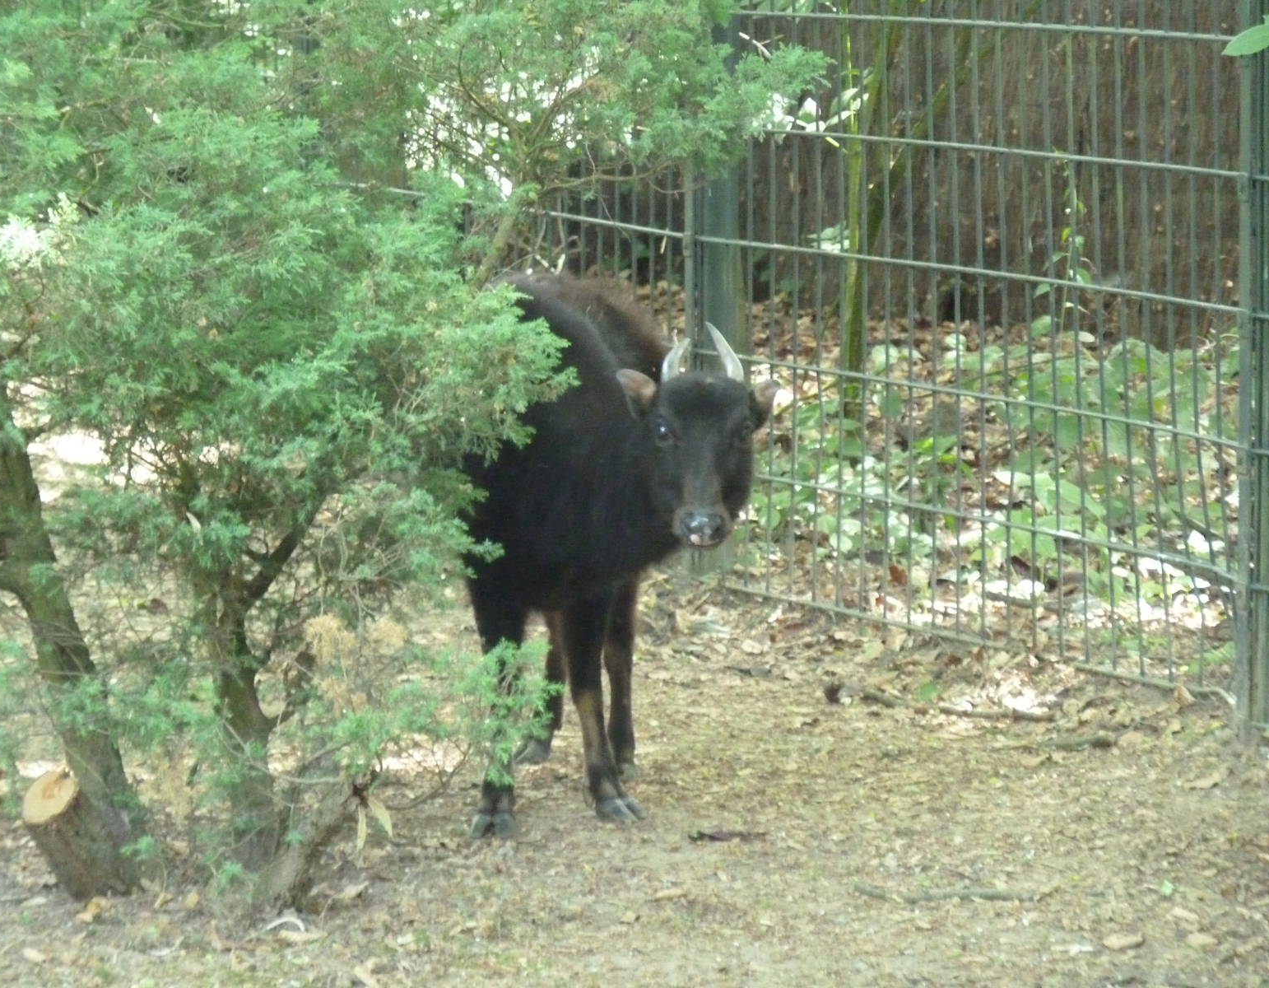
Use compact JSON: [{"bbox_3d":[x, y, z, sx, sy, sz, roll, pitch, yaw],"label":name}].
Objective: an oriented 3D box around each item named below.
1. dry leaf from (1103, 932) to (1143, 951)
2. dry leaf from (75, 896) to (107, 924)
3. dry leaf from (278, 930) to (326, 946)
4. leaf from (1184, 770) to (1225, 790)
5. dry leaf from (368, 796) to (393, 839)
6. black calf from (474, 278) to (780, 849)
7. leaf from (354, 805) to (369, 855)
[{"bbox_3d":[0.581,0.532,9.516,0.049,0.018,0.033,0,4,0],"label":"dry leaf"},{"bbox_3d":[-0.665,0.510,9.796,0.041,0.027,0.035,0,4,0],"label":"dry leaf"},{"bbox_3d":[-0.399,0.531,9.590,0.058,0.014,0.028,0,4,0],"label":"dry leaf"},{"bbox_3d":[0.794,0.401,11.175,0.058,0.022,0.040,0,4,0],"label":"leaf"},{"bbox_3d":[-0.313,0.399,9.850,0.014,0.052,0.014,-30,3,0],"label":"dry leaf"},{"bbox_3d":[-0.026,0.064,10.941,0.420,0.735,1.150,0,4,2],"label":"black calf"},{"bbox_3d":[-0.336,0.415,9.850,0.015,0.061,0.014,0,4,0],"label":"leaf"}]

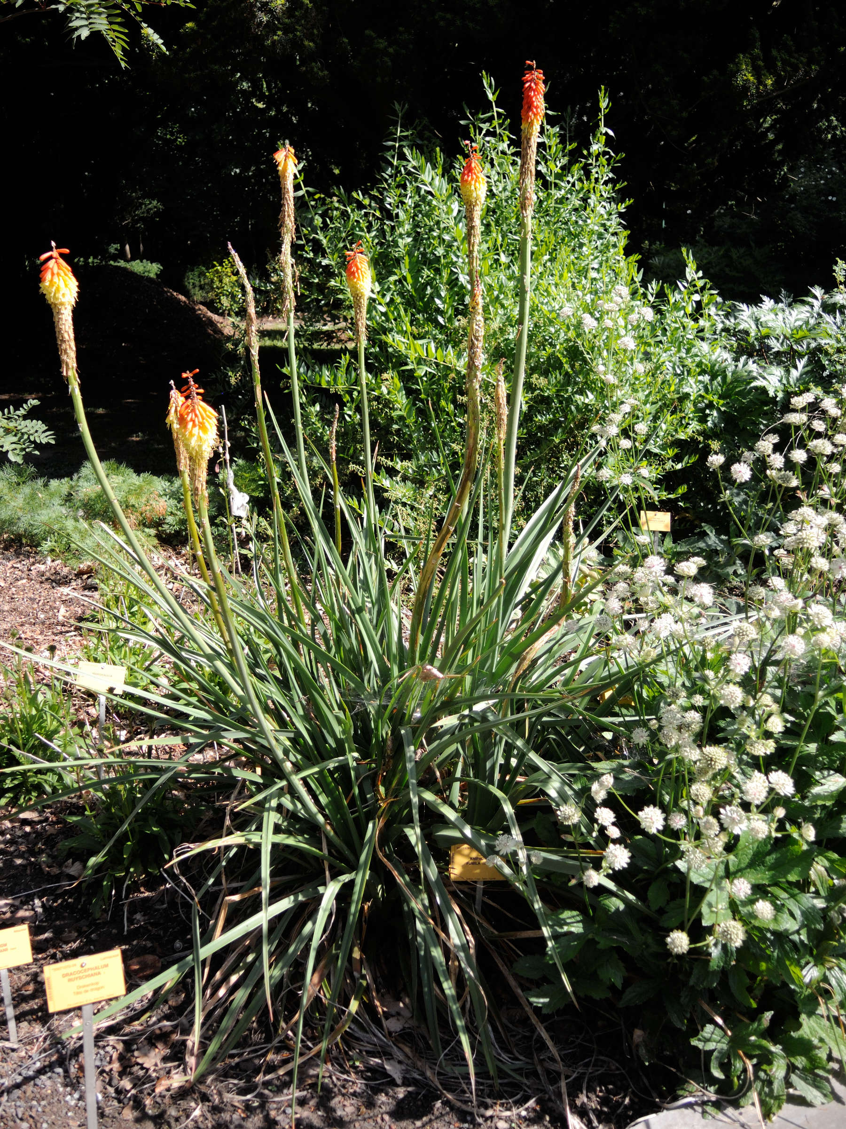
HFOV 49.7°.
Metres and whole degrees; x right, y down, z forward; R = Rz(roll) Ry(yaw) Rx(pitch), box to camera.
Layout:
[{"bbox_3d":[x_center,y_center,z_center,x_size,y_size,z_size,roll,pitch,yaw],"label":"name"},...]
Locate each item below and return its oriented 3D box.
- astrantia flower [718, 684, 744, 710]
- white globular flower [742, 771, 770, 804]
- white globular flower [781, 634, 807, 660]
[{"bbox_3d":[0.459,0.198,1.360,0.038,0.034,0.038,7,20,19],"label":"astrantia flower"},{"bbox_3d":[0.449,0.302,1.230,0.041,0.036,0.041,8,20,22],"label":"white globular flower"},{"bbox_3d":[0.552,0.122,1.360,0.039,0.034,0.039,8,21,23],"label":"white globular flower"}]

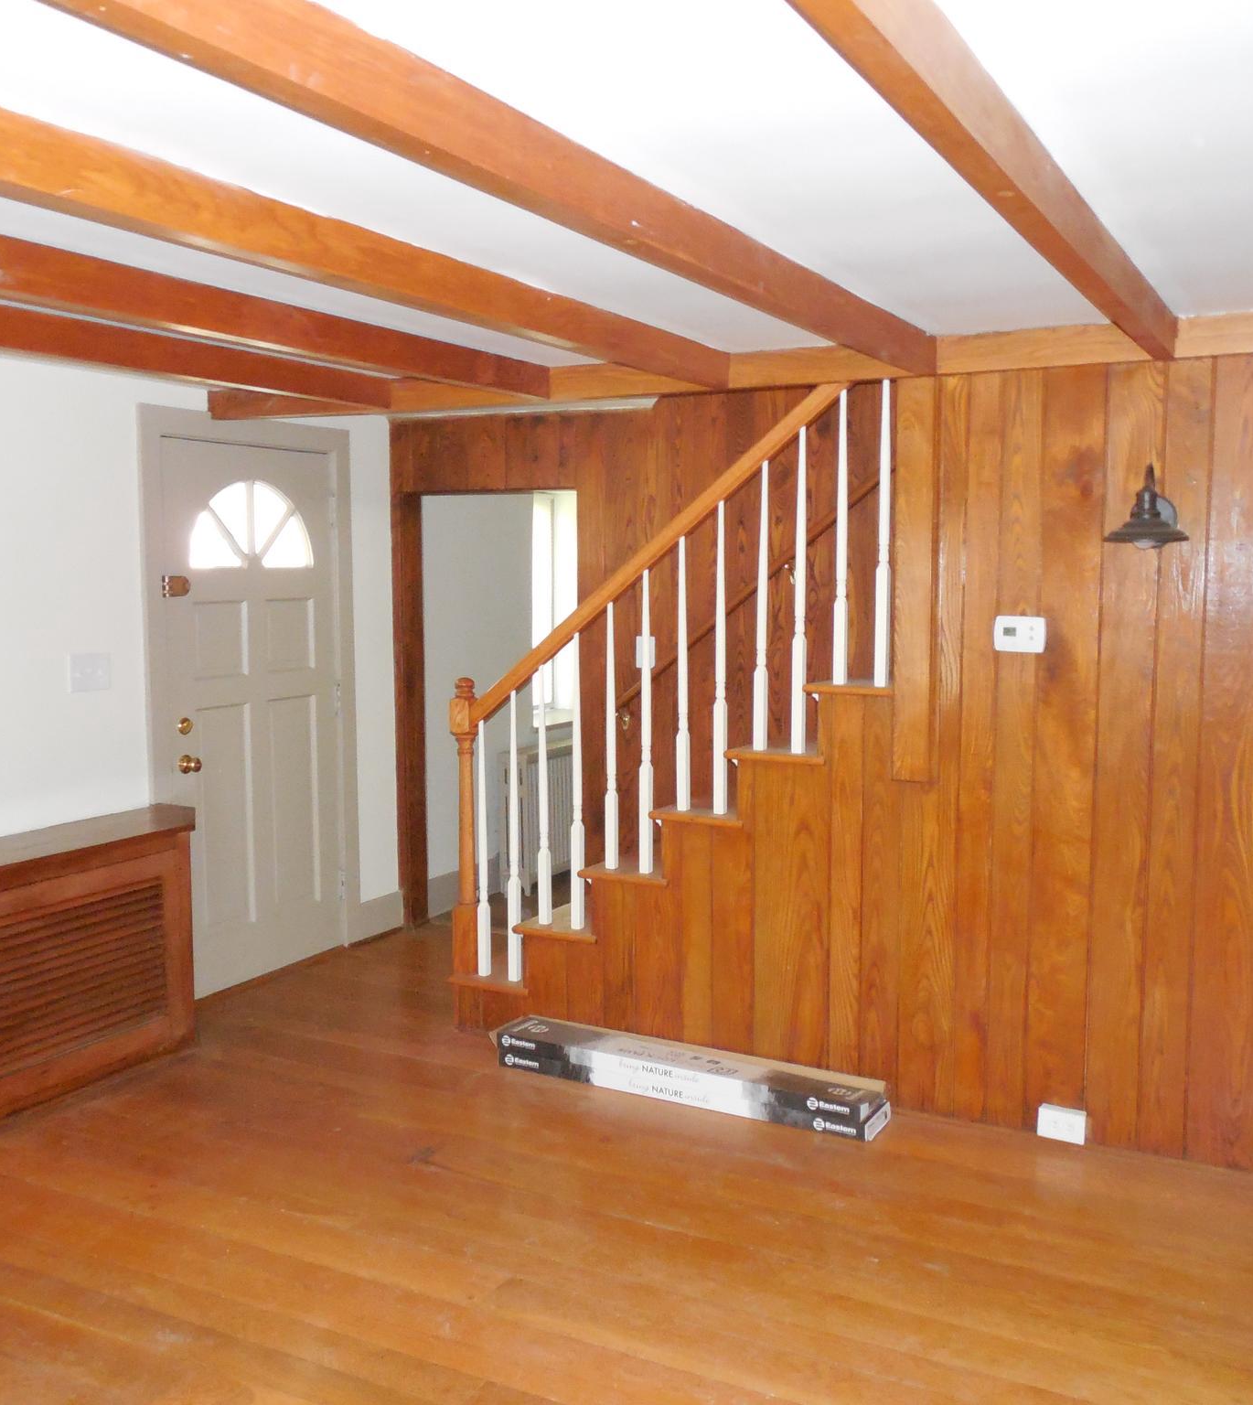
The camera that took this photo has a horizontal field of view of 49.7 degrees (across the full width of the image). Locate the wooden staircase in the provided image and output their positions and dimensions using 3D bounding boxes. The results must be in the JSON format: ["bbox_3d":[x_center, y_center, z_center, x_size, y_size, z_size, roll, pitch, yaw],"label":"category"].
[{"bbox_3d":[0.276,0.065,4.388,1.504,1.971,0.972,3,6,28],"label":"wooden staircase"}]

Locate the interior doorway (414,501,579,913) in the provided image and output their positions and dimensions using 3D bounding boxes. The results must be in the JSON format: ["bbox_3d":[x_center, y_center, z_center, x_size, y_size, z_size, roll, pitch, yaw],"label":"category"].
[{"bbox_3d":[-0.506,0.064,5.436,0.803,1.784,0.130,3,6,28],"label":"interior doorway"}]

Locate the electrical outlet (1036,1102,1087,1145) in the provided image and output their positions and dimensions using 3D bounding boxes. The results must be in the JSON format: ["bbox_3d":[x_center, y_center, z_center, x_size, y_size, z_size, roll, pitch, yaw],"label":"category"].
[{"bbox_3d":[1.126,1.091,3.490,0.115,0.076,0.039,3,6,28],"label":"electrical outlet"}]

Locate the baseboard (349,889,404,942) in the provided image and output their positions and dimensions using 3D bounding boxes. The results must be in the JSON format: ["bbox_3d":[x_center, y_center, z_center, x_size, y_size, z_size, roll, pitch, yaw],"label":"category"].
[{"bbox_3d":[-1.003,0.876,5.528,0.022,0.153,0.317,3,6,28],"label":"baseboard"}]

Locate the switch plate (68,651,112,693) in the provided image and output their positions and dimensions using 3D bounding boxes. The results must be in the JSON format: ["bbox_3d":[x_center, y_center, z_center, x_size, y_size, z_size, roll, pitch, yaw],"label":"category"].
[{"bbox_3d":[-1.665,-0.092,4.213,0.012,0.118,0.162,3,6,28],"label":"switch plate"}]

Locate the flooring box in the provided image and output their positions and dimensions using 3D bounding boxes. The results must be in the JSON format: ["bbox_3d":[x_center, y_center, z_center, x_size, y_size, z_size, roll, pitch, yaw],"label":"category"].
[{"bbox_3d":[0.159,1.056,3.846,1.153,0.101,0.191,3,6,28],"label":"flooring box"}]

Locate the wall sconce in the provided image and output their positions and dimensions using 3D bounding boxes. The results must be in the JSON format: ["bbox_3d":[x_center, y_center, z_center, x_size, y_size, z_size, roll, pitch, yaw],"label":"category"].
[{"bbox_3d":[1.225,-0.459,3.176,0.191,0.199,0.238,3,6,28],"label":"wall sconce"}]

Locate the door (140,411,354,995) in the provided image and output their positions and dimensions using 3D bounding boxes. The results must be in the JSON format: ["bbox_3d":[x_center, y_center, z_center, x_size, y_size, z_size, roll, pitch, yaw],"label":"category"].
[{"bbox_3d":[-1.310,0.002,4.886,0.073,2.015,1.031,3,6,28],"label":"door"}]

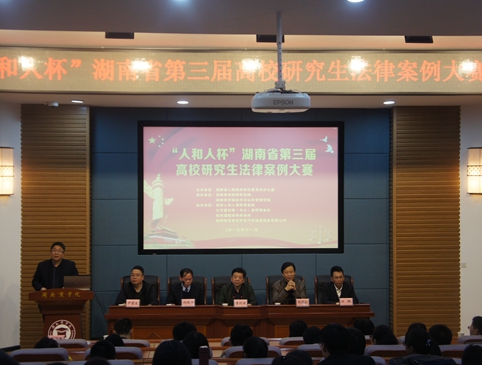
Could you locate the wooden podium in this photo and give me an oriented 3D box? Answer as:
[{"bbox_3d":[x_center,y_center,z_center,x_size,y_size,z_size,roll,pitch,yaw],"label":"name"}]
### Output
[{"bbox_3d":[-2.030,1.780,9.150,0.750,1.160,0.520,0,0,-10],"label":"wooden podium"}]

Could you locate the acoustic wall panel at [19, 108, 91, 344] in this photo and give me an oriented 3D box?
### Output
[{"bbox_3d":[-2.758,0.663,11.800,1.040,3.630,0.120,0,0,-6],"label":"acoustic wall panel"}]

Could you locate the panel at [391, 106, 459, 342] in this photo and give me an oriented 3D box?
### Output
[{"bbox_3d":[2.810,0.607,12.030,1.030,3.500,0.180,0,0,-2],"label":"panel"}]

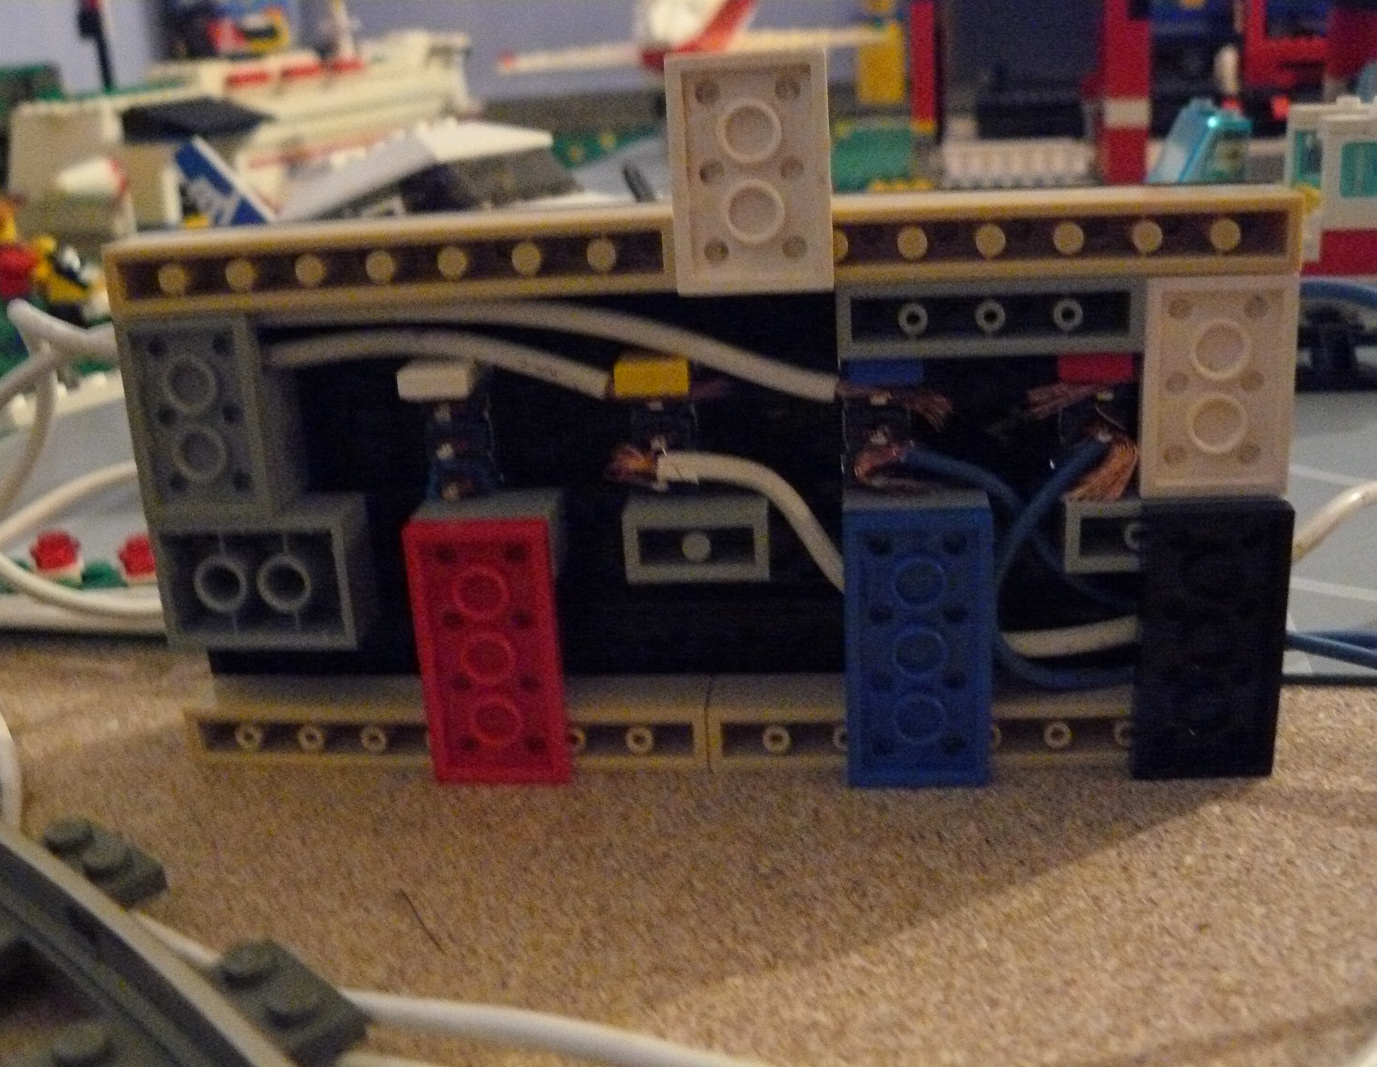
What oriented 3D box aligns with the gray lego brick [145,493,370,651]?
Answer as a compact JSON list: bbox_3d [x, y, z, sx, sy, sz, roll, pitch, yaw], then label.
[{"bbox_3d":[-0.049,0.004,0.175,0.023,0.016,0.010,-1,18,7],"label":"gray lego brick"}]

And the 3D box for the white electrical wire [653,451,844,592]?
[{"bbox_3d":[0.007,-0.001,0.166,0.021,0.017,0.006,-1,18,7],"label":"white electrical wire"}]

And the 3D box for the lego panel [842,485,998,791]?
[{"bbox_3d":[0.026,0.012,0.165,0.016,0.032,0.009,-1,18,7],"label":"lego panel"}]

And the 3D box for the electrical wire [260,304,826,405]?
[{"bbox_3d":[-0.016,-0.020,0.164,0.064,0.013,0.005,-1,19,6],"label":"electrical wire"}]

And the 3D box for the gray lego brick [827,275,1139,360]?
[{"bbox_3d":[0.032,-0.024,0.157,0.031,0.008,0.010,-1,18,7],"label":"gray lego brick"}]

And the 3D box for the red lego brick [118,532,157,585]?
[{"bbox_3d":[-0.092,0.004,0.249,0.008,0.006,0.008,-1,18,7],"label":"red lego brick"}]

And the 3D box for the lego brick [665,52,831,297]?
[{"bbox_3d":[0.006,-0.036,0.149,0.016,0.024,0.005,-1,18,7],"label":"lego brick"}]

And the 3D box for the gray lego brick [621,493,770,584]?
[{"bbox_3d":[0.001,0.001,0.165,0.016,0.008,0.009,-1,19,6],"label":"gray lego brick"}]

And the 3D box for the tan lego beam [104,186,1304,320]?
[{"bbox_3d":[0.000,-0.031,0.158,0.124,0.008,0.010,-1,18,7],"label":"tan lego beam"}]

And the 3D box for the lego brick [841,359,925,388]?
[{"bbox_3d":[0.021,-0.018,0.160,0.008,0.003,0.007,-1,18,7],"label":"lego brick"}]

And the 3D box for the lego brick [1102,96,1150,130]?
[{"bbox_3d":[0.150,-0.146,0.513,0.016,0.010,0.016,-2,19,3],"label":"lego brick"}]

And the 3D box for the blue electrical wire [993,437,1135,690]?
[{"bbox_3d":[0.042,0.004,0.165,0.017,0.030,0.006,-1,19,6],"label":"blue electrical wire"}]

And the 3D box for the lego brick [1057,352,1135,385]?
[{"bbox_3d":[0.043,-0.018,0.157,0.008,0.004,0.007,-1,19,6],"label":"lego brick"}]

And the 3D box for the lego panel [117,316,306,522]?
[{"bbox_3d":[-0.055,-0.014,0.170,0.016,0.024,0.009,-1,19,6],"label":"lego panel"}]

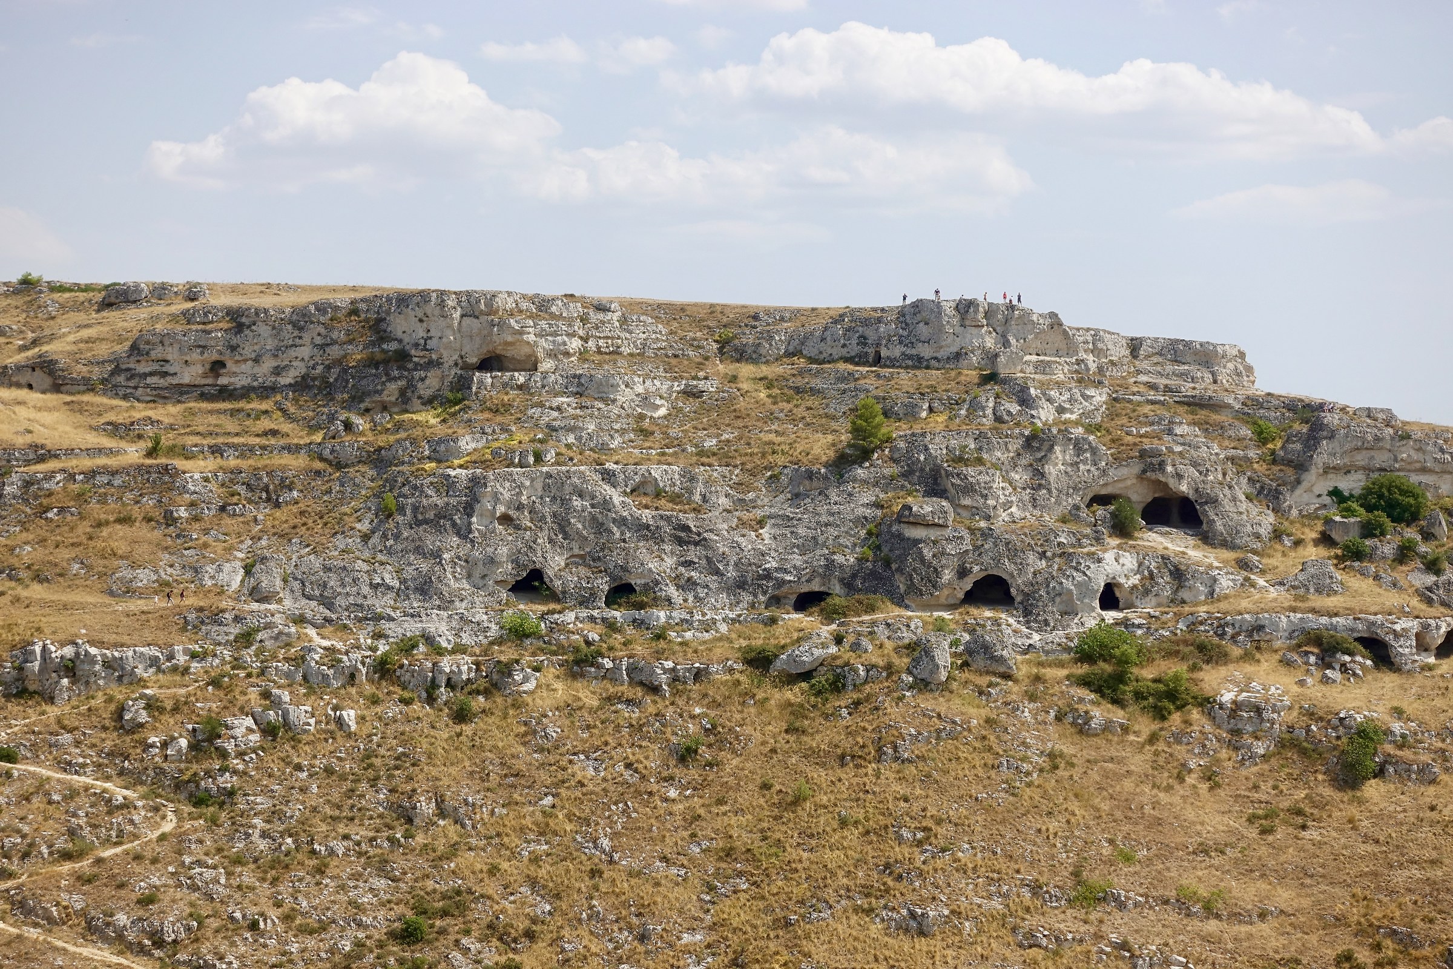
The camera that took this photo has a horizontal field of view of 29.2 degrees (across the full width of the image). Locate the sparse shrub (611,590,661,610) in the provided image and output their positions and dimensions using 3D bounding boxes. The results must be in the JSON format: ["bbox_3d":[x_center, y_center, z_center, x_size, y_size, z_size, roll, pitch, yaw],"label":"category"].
[{"bbox_3d":[-11.072,14.392,346.000,6.193,2.534,3.700,0,-1,0],"label":"sparse shrub"}]

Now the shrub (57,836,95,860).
[{"bbox_3d":[-70.140,39.210,300.000,4.160,2.570,3.200,0,0,0],"label":"shrub"}]

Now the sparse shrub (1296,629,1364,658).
[{"bbox_3d":[71.720,18.830,331.000,8.100,3.370,4.500,0,0,0],"label":"sparse shrub"}]

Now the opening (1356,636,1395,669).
[{"bbox_3d":[78.813,20.400,338.000,4.813,4.127,3.200,0,-1,6],"label":"opening"}]

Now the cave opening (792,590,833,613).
[{"bbox_3d":[10.560,14.340,343.000,5.230,2.660,2.800,0,0,0],"label":"cave opening"}]

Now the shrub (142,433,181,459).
[{"bbox_3d":[-74.350,-5.090,367.000,5.240,3.590,3.800,0,0,0],"label":"shrub"}]

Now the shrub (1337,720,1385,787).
[{"bbox_3d":[71.161,30.091,312.000,5.072,7.485,4.600,0,-1,0],"label":"shrub"}]

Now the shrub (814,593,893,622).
[{"bbox_3d":[15.611,15.195,345.000,9.675,3.647,5.200,0,-1,0],"label":"shrub"}]

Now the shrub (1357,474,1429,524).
[{"bbox_3d":[88.688,1.886,370.000,9.462,6.761,7.800,0,-1,0],"label":"shrub"}]

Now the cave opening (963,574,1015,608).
[{"bbox_3d":[32.180,13.070,341.000,6.390,4.170,3.200,0,0,0],"label":"cave opening"}]

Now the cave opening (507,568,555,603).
[{"bbox_3d":[-24.050,12.450,343.000,6.010,4.200,3.000,0,0,0],"label":"cave opening"}]

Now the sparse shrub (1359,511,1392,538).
[{"bbox_3d":[84.875,5.195,364.000,4.294,3.555,3.700,0,-1,0],"label":"sparse shrub"}]

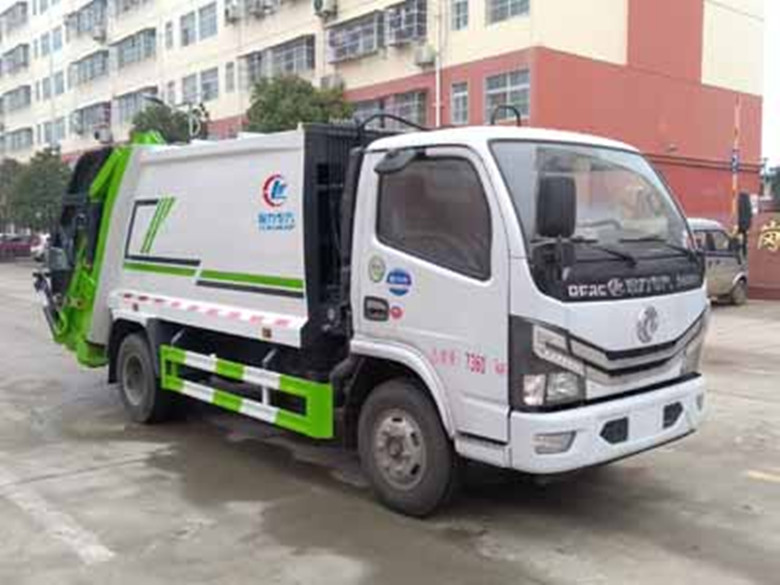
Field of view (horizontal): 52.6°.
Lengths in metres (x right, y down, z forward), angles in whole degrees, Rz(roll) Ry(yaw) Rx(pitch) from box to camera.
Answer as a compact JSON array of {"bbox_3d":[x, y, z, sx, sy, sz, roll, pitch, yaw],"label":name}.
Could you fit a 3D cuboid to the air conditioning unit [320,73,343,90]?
[{"bbox_3d":[-2.346,-8.400,31.624,0.360,0.620,0.880,-4,6,-42],"label":"air conditioning unit"}]

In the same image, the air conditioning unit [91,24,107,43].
[{"bbox_3d":[-17.575,-15.670,47.717,0.360,0.650,0.880,-4,6,-42],"label":"air conditioning unit"}]

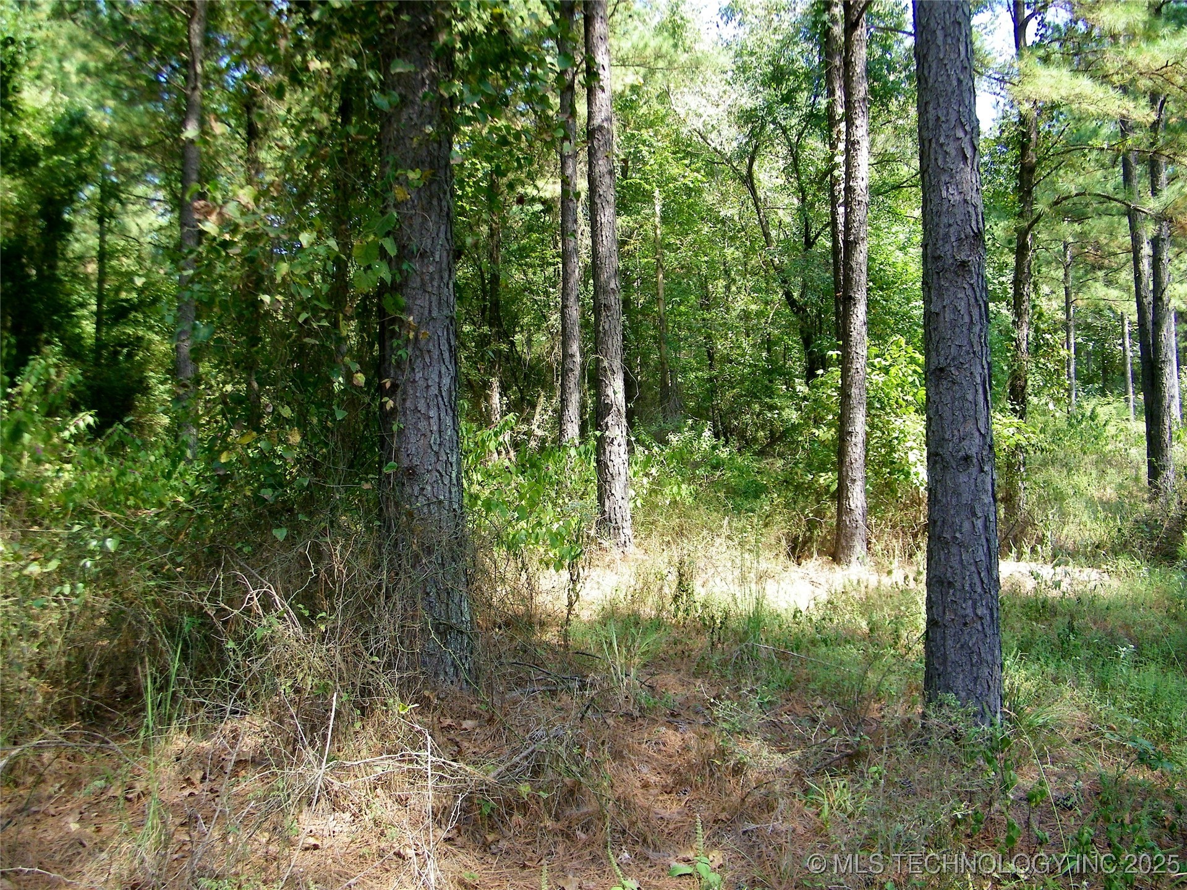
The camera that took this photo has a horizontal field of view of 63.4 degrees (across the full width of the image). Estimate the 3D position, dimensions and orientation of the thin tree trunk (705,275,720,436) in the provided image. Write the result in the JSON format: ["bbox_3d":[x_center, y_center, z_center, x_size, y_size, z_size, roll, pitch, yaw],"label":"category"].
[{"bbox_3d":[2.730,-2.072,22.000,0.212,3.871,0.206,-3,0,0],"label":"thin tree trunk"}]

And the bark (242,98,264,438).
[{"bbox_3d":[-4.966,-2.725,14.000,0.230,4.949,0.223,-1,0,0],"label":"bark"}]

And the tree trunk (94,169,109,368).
[{"bbox_3d":[-11.272,-4.037,22.000,0.190,4.700,0.190,3,2,0],"label":"tree trunk"}]

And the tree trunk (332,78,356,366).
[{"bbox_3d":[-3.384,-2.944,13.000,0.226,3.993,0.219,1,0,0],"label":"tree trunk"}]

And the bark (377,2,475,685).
[{"bbox_3d":[-0.959,-0.579,5.500,0.478,3.916,0.464,-1,0,0],"label":"bark"}]

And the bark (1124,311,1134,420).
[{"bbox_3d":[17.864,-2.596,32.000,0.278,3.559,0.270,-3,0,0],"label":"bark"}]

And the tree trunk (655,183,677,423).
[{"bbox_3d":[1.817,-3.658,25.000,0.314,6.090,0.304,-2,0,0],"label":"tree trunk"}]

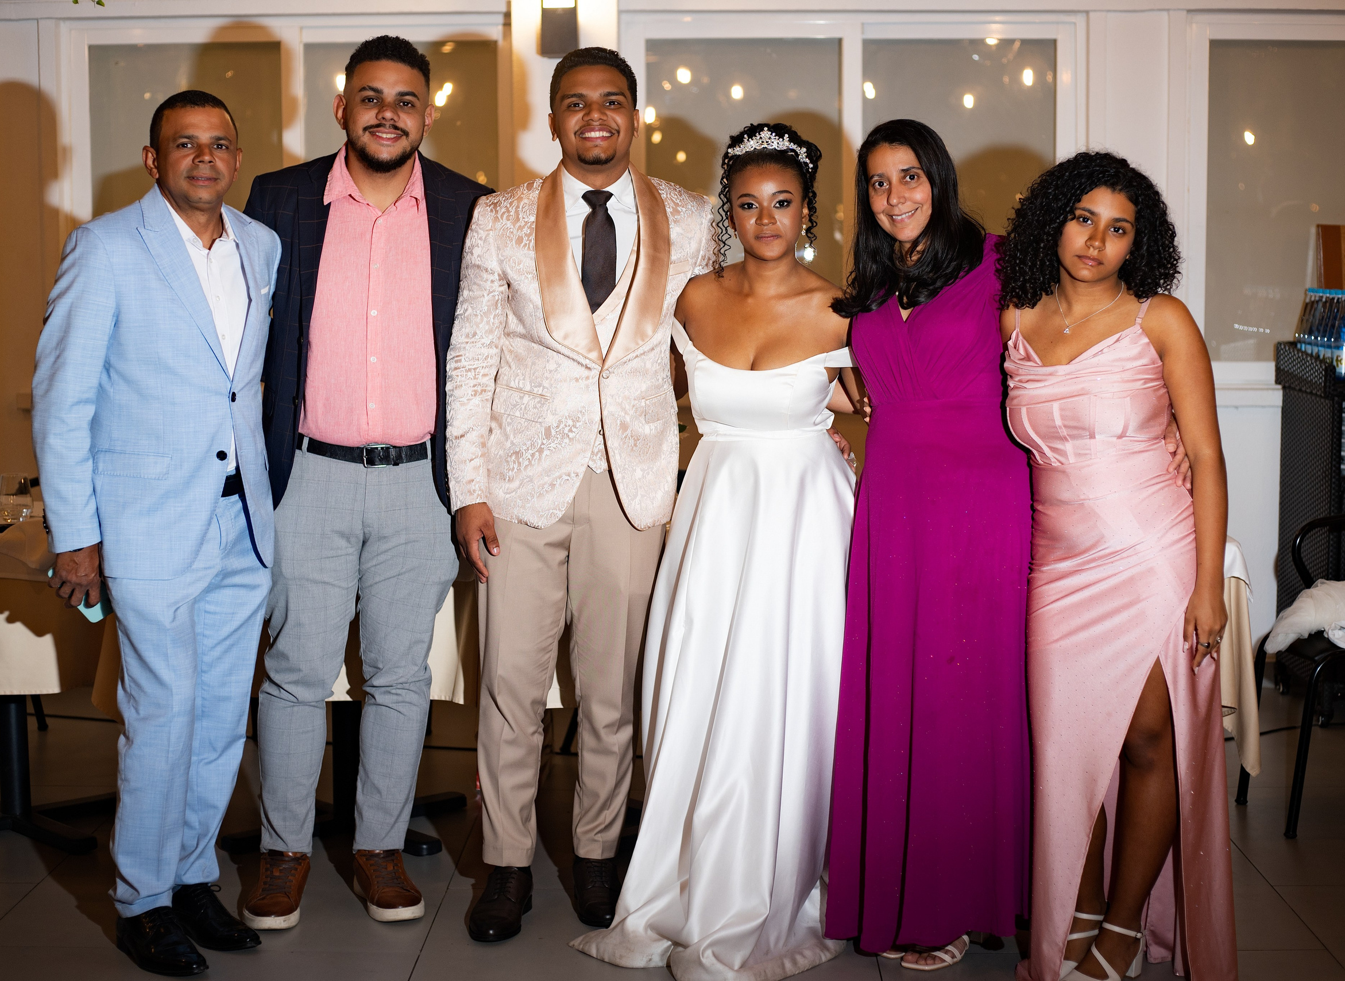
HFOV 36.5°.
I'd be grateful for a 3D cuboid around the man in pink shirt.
[{"bbox_3d":[-0.631,-0.020,4.208,0.580,1.808,0.360,-1,7,-3],"label":"man in pink shirt"}]

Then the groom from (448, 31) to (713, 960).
[{"bbox_3d":[-0.176,0.003,4.139,0.570,1.773,0.360,-1,7,-3],"label":"groom"}]

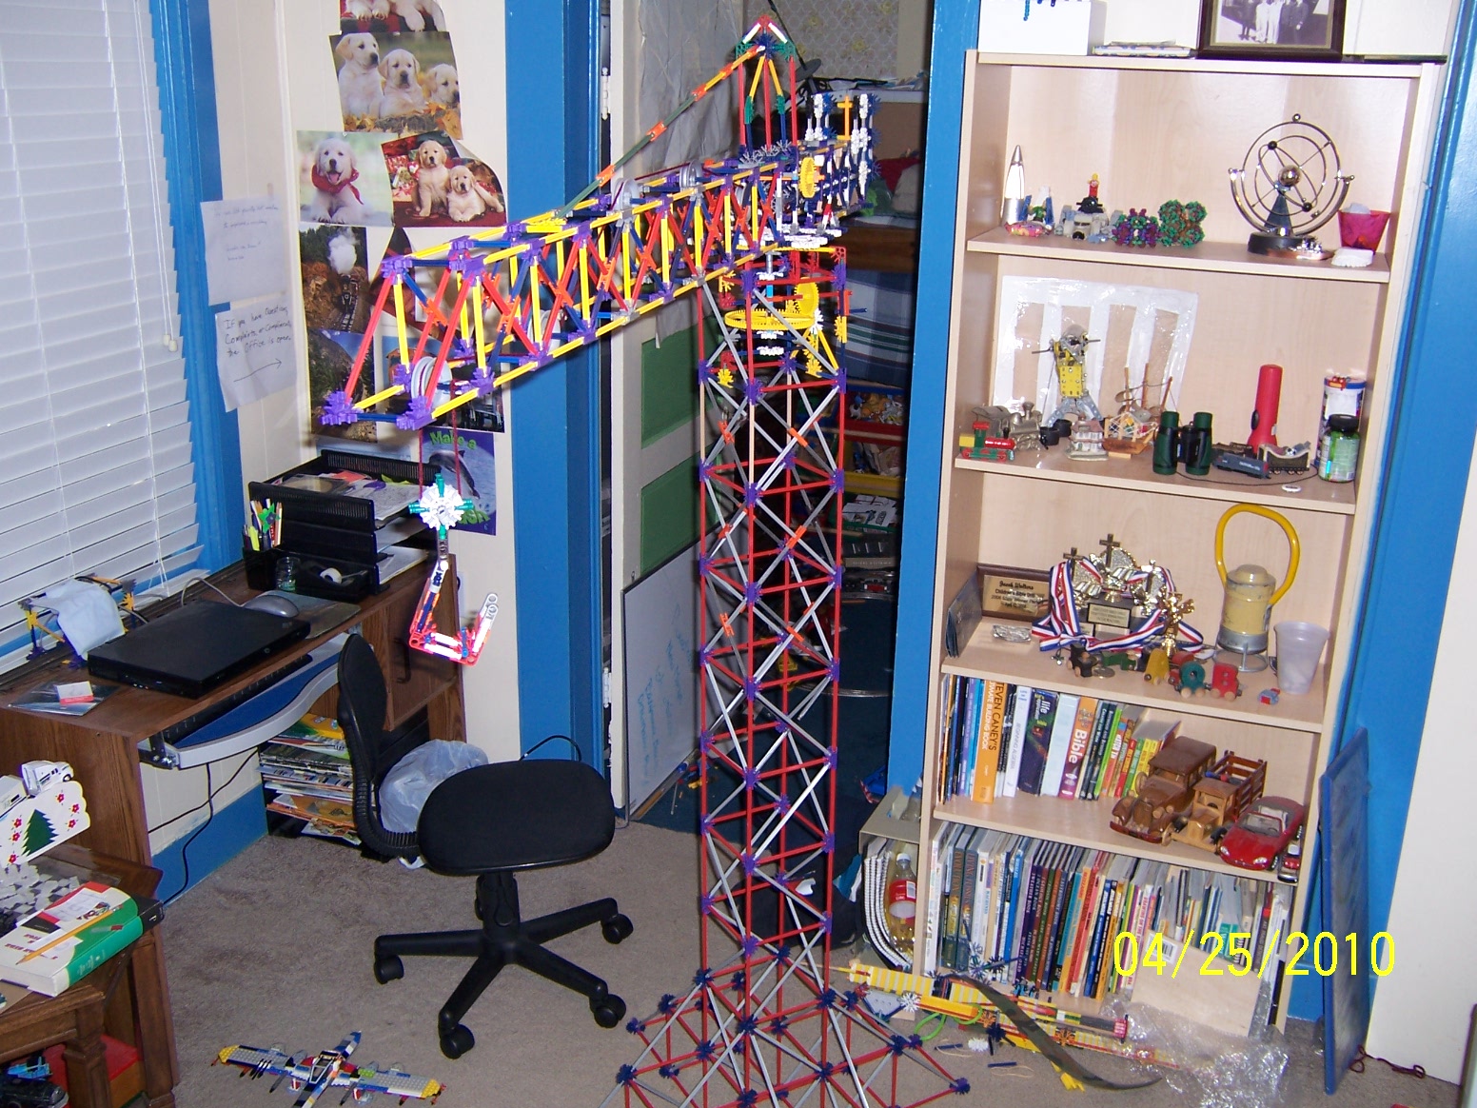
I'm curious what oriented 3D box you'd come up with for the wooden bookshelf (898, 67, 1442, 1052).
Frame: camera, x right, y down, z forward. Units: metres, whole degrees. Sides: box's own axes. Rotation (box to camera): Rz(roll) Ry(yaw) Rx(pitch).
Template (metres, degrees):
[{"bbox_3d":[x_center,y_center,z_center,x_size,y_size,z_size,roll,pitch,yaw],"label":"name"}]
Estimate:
[{"bbox_3d":[0.797,0.000,2.723,0.750,1.815,0.295,8,19,19],"label":"wooden bookshelf"}]

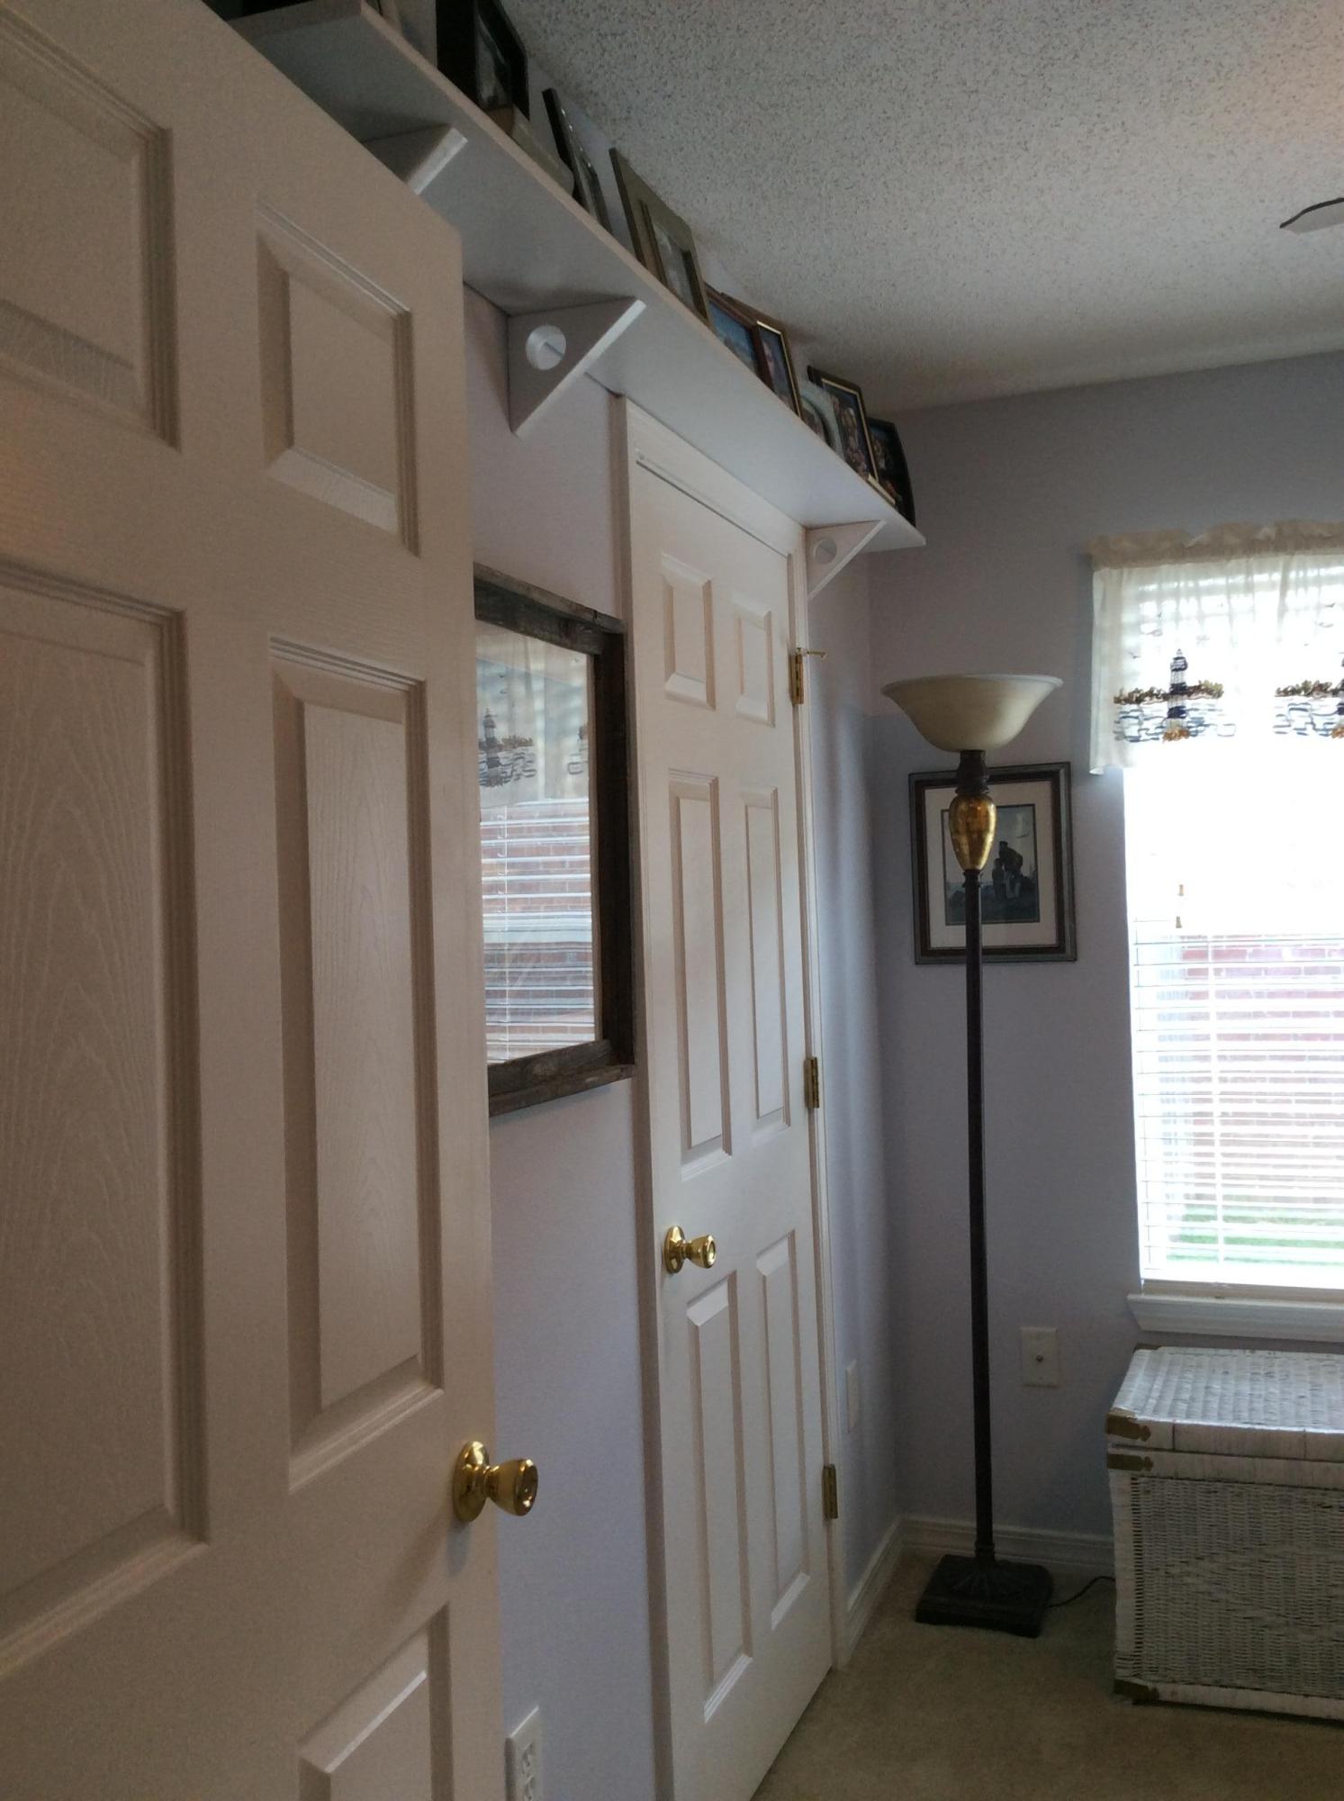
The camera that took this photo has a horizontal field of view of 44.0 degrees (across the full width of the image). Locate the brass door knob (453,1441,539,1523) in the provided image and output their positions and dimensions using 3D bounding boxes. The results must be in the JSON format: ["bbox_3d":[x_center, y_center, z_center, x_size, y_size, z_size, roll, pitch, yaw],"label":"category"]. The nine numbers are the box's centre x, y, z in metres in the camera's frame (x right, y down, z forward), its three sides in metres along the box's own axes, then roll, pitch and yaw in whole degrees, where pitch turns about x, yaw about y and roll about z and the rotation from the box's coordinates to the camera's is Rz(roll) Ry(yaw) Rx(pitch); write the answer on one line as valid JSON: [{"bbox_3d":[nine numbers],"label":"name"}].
[{"bbox_3d":[-0.148,0.501,1.425,0.058,0.065,0.065,-2,-1,17],"label":"brass door knob"}]

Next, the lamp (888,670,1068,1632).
[{"bbox_3d":[0.605,0.484,3.275,0.348,1.810,0.348,-2,-1,20],"label":"lamp"}]

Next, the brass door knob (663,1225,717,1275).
[{"bbox_3d":[0.028,0.493,2.333,0.058,0.065,0.065,-2,-1,20],"label":"brass door knob"}]

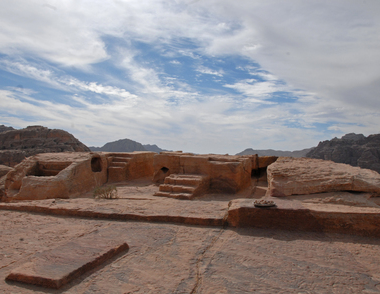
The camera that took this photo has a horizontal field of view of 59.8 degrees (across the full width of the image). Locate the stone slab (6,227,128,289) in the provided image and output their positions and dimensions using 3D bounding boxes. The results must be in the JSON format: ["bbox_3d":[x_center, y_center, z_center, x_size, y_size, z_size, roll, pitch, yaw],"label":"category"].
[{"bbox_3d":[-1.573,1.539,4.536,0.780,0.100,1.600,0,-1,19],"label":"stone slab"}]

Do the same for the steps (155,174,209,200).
[{"bbox_3d":[-0.274,1.164,9.960,1.200,0.600,1.150,0,-1,24],"label":"steps"}]

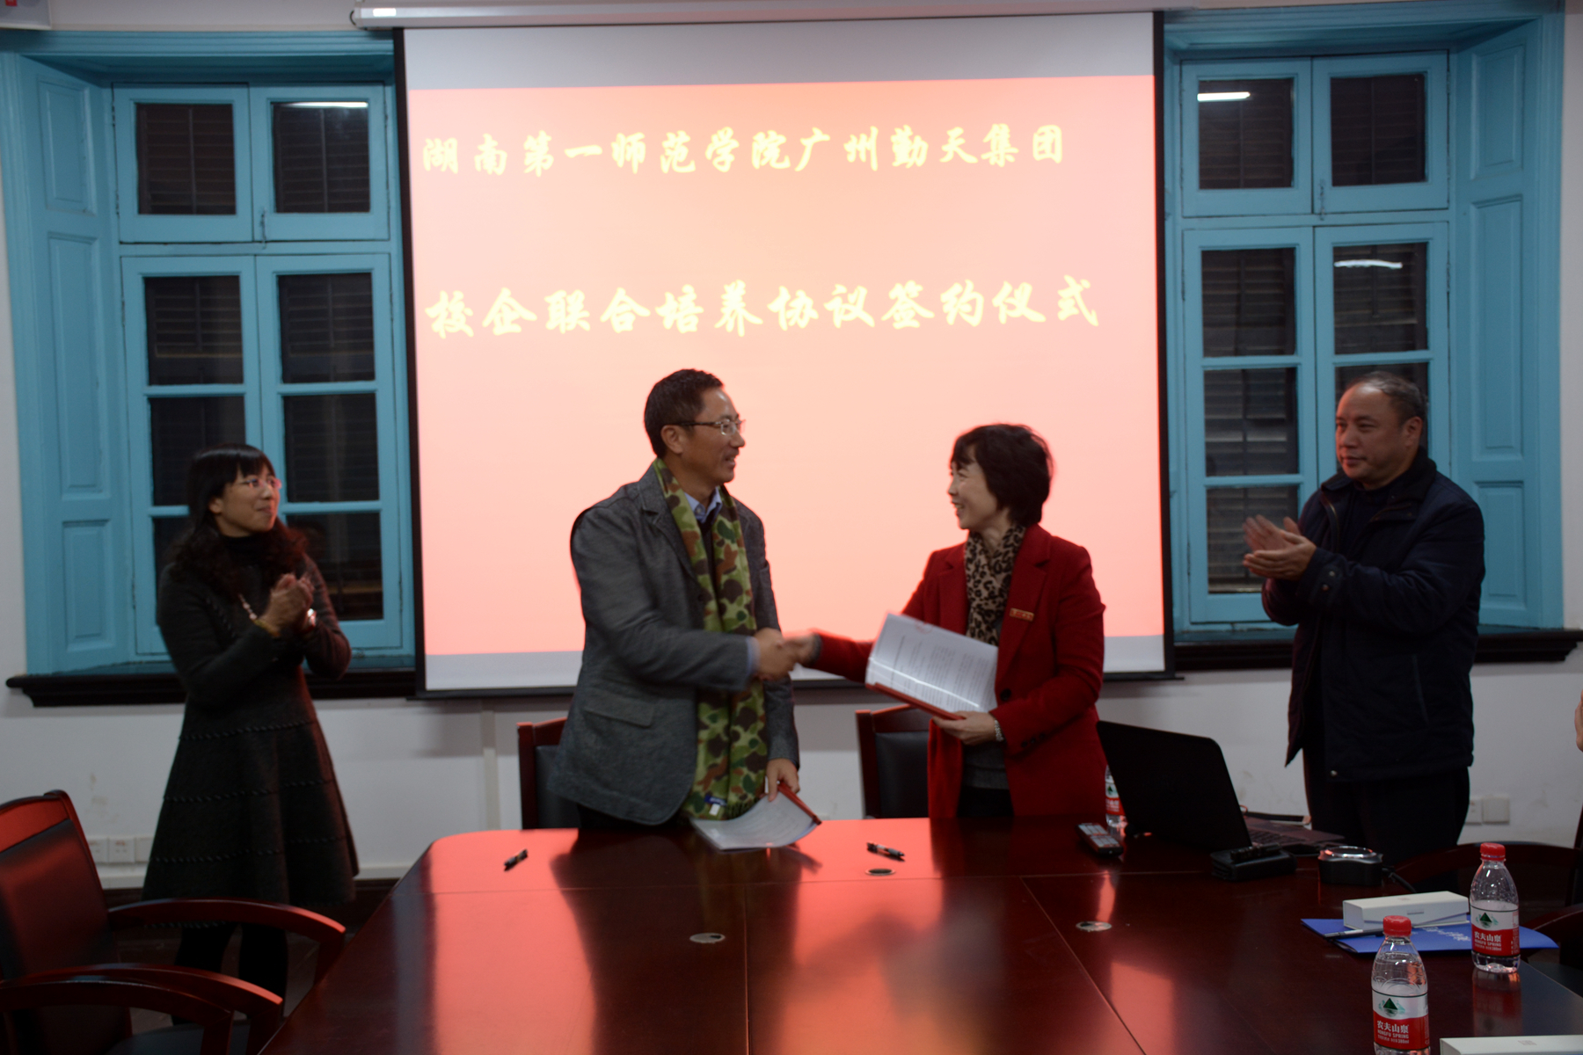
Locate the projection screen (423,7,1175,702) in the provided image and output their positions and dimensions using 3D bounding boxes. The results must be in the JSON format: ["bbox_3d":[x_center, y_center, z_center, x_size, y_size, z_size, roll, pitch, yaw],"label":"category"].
[{"bbox_3d":[-0.025,-0.545,5.500,2.380,2.080,0.060,-1,2,-1],"label":"projection screen"}]

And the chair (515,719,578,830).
[{"bbox_3d":[-0.380,0.900,3.970,0.590,0.910,0.600,-1,2,-1],"label":"chair"}]

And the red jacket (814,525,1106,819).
[{"bbox_3d":[0.365,0.372,3.740,0.560,0.740,0.420,0,3,29],"label":"red jacket"}]

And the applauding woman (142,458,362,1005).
[{"bbox_3d":[-1.304,0.584,4.250,0.500,1.560,0.440,-3,3,-41],"label":"applauding woman"}]

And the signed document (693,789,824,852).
[{"bbox_3d":[-0.076,0.577,3.500,0.205,0.070,0.300,-2,2,-15],"label":"signed document"}]

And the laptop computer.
[{"bbox_3d":[0.811,0.483,3.344,0.313,0.228,0.335,-3,3,-29],"label":"laptop computer"}]

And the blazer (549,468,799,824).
[{"bbox_3d":[-0.235,0.257,3.730,0.530,0.760,0.420,-3,3,-36],"label":"blazer"}]

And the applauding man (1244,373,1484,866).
[{"bbox_3d":[1.180,0.506,3.700,0.520,1.650,0.510,-3,3,-38],"label":"applauding man"}]

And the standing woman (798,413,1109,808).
[{"bbox_3d":[0.365,0.567,3.740,0.580,1.560,0.460,0,3,29],"label":"standing woman"}]

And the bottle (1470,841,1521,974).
[{"bbox_3d":[1.000,0.541,2.500,0.064,0.174,0.064,-1,2,-1],"label":"bottle"}]

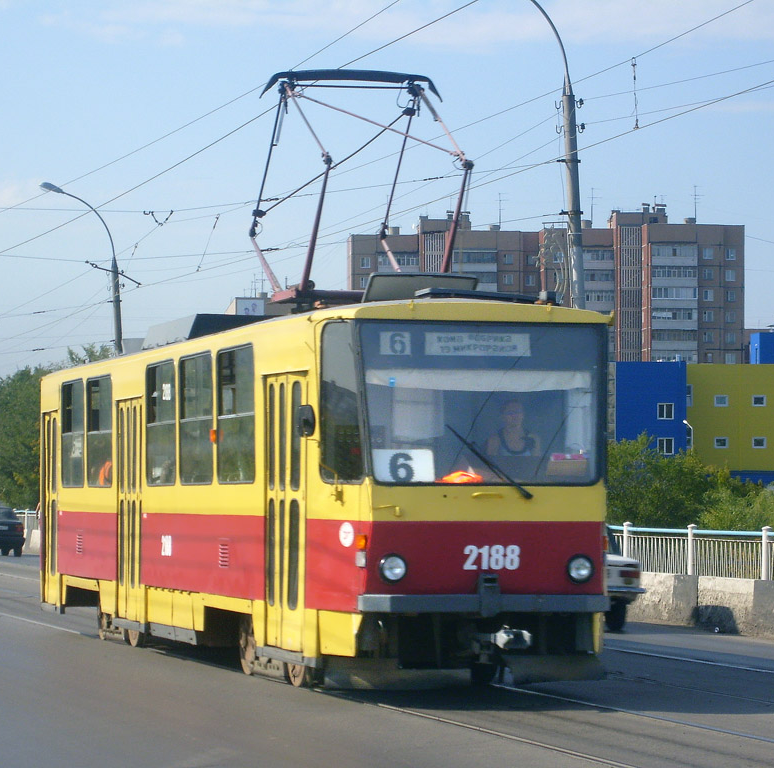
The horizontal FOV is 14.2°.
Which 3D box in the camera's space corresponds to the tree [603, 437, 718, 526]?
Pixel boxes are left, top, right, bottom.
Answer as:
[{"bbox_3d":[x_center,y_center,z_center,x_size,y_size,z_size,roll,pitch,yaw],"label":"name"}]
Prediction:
[{"bbox_3d":[6.290,3.718,74.910,4.200,5.000,4.200,0,-2,0],"label":"tree"}]

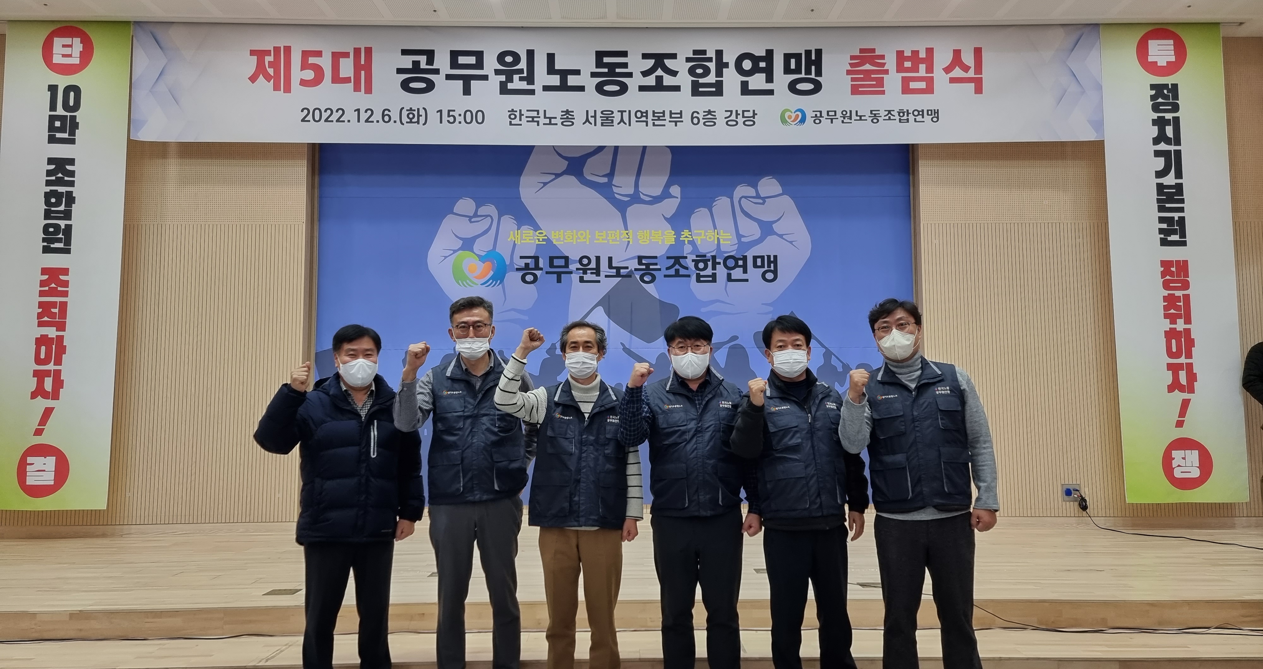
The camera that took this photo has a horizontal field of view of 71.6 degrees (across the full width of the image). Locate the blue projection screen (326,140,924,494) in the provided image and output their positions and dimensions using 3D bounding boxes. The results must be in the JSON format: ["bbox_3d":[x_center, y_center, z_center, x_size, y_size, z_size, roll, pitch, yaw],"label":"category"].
[{"bbox_3d":[-0.120,-0.204,7.448,5.107,3.273,0.040,0,-5,-1],"label":"blue projection screen"}]

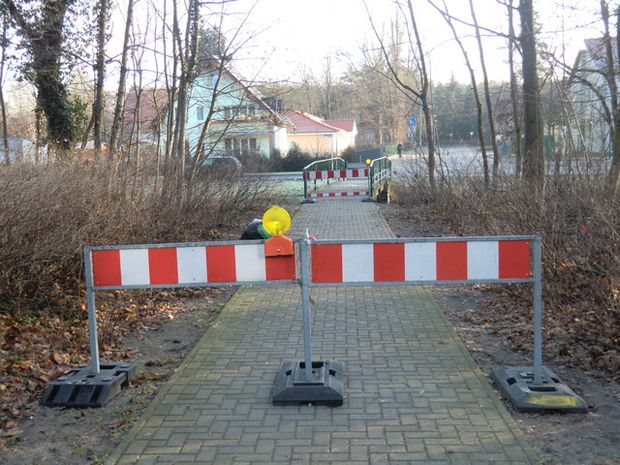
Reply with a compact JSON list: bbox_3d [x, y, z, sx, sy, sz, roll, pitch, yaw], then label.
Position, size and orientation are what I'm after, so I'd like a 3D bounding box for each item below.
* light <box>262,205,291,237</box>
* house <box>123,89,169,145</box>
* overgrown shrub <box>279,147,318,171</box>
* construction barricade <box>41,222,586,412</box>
[{"bbox_3d":[-0.219,-0.079,4.690,0.185,0.210,0.100,-1,6,3],"label":"light"},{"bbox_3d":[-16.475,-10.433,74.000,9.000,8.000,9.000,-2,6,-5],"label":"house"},{"bbox_3d":[-0.899,-5.784,56.000,3.200,2.000,2.200,-1,6,0],"label":"overgrown shrub"},{"bbox_3d":[-0.005,0.545,4.700,3.380,1.030,0.720,-1,6,6],"label":"construction barricade"}]

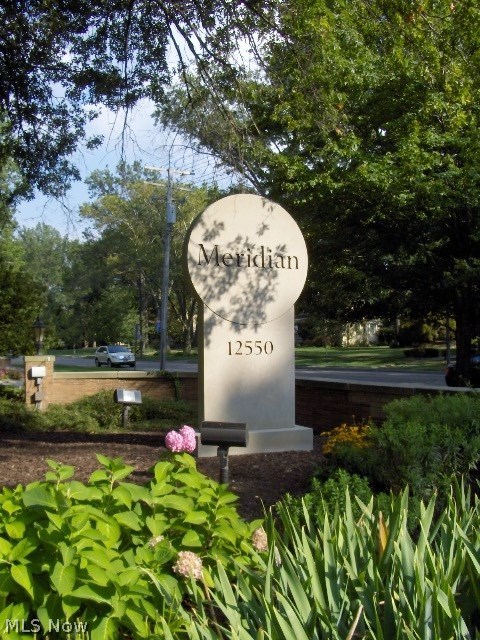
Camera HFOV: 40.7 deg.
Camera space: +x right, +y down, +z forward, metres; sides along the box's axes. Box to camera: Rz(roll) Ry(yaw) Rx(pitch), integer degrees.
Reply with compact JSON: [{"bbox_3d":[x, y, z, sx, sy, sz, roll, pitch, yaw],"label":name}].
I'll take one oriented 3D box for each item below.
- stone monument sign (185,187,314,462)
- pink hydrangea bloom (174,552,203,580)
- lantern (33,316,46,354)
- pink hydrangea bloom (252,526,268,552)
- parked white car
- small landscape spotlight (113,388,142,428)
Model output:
[{"bbox_3d":[0.089,0.030,8.430,1.680,3.290,0.660,0,-1,-22],"label":"stone monument sign"},{"bbox_3d":[-0.256,1.195,3.150,0.145,0.140,0.145,0,-1,0],"label":"pink hydrangea bloom"},{"bbox_3d":[-3.904,0.312,12.600,0.270,0.730,0.270,0,-1,-12],"label":"lantern"},{"bbox_3d":[0.115,1.187,3.500,0.115,0.140,0.115,0,-1,0],"label":"pink hydrangea bloom"},{"bbox_3d":[-9.924,2.953,51.500,1.920,1.700,4.700,1,-1,-29],"label":"parked white car"},{"bbox_3d":[-1.721,1.354,9.900,0.400,0.620,0.240,0,-1,-27],"label":"small landscape spotlight"}]

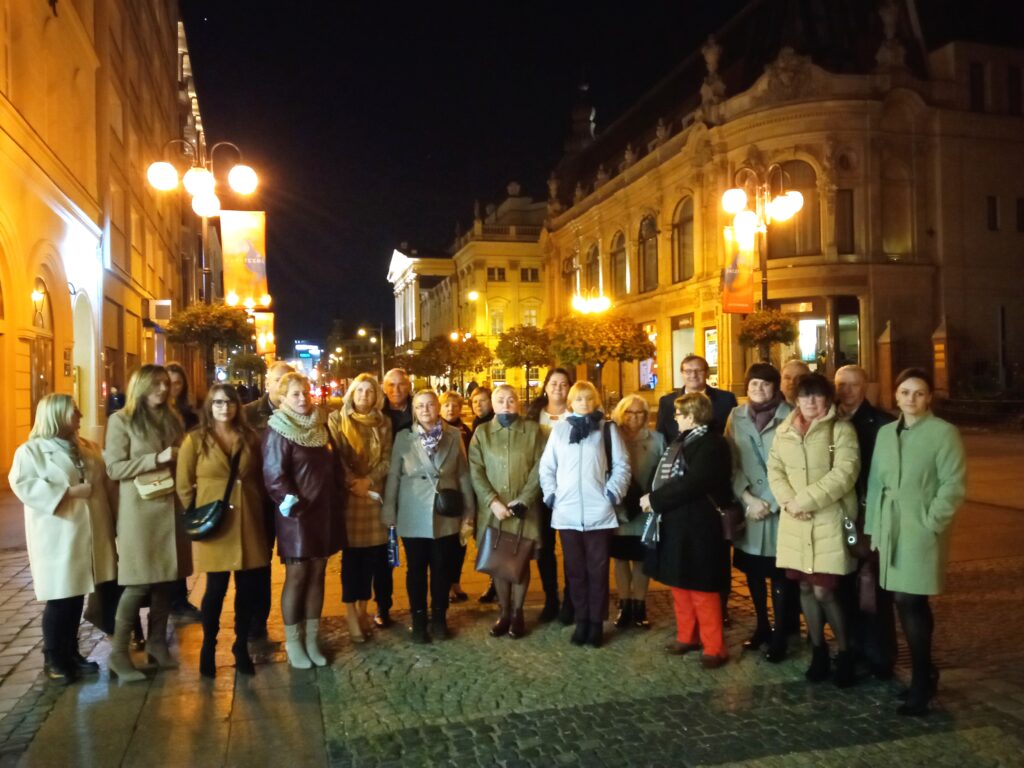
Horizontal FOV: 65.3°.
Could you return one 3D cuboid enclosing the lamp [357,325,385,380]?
[{"bbox_3d":[-15.927,-2.204,90.017,2.900,9.000,0.500,-1,0,-6],"label":"lamp"}]

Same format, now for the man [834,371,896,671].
[{"bbox_3d":[1.950,0.751,4.509,0.530,1.710,0.360,-1,0,33],"label":"man"}]

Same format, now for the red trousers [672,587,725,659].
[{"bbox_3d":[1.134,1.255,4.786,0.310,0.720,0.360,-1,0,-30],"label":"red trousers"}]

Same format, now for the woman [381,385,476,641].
[{"bbox_3d":[-0.543,0.847,5.226,0.570,1.610,0.360,-1,0,-7],"label":"woman"}]

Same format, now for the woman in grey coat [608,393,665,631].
[{"bbox_3d":[0.834,0.854,5.482,0.500,1.551,0.340,-1,0,9],"label":"woman in grey coat"}]

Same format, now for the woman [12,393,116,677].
[{"bbox_3d":[-2.632,0.878,4.690,0.420,1.630,0.530,-1,0,35],"label":"woman"}]

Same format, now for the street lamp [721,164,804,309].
[{"bbox_3d":[4.388,-1.069,14.010,1.450,5.300,1.450,-1,0,17],"label":"street lamp"}]

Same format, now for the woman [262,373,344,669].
[{"bbox_3d":[-1.252,0.799,4.800,0.500,1.724,0.390,-1,0,-34],"label":"woman"}]

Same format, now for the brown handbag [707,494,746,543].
[{"bbox_3d":[1.325,0.814,4.800,0.120,0.270,0.250,-1,0,25],"label":"brown handbag"}]

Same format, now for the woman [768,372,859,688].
[{"bbox_3d":[1.650,0.777,4.362,0.480,1.650,0.350,-1,0,17],"label":"woman"}]

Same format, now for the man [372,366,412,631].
[{"bbox_3d":[-0.797,0.773,5.579,0.540,1.770,0.360,-1,0,-7],"label":"man"}]

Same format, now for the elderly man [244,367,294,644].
[{"bbox_3d":[-1.583,0.763,5.348,0.540,1.827,0.360,-1,0,-23],"label":"elderly man"}]

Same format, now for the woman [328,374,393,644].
[{"bbox_3d":[-0.985,0.800,5.263,0.480,1.713,0.370,-1,0,-21],"label":"woman"}]

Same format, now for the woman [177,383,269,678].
[{"bbox_3d":[-1.695,0.838,4.679,0.530,1.681,0.370,-1,0,-29],"label":"woman"}]

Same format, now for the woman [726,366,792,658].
[{"bbox_3d":[1.504,0.742,4.836,0.490,1.731,0.360,-1,0,27],"label":"woman"}]

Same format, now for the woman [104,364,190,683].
[{"bbox_3d":[-2.103,0.781,4.623,0.410,1.776,0.460,-1,0,20],"label":"woman"}]

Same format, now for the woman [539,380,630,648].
[{"bbox_3d":[0.463,0.805,5.087,0.570,1.650,0.360,-1,0,3],"label":"woman"}]

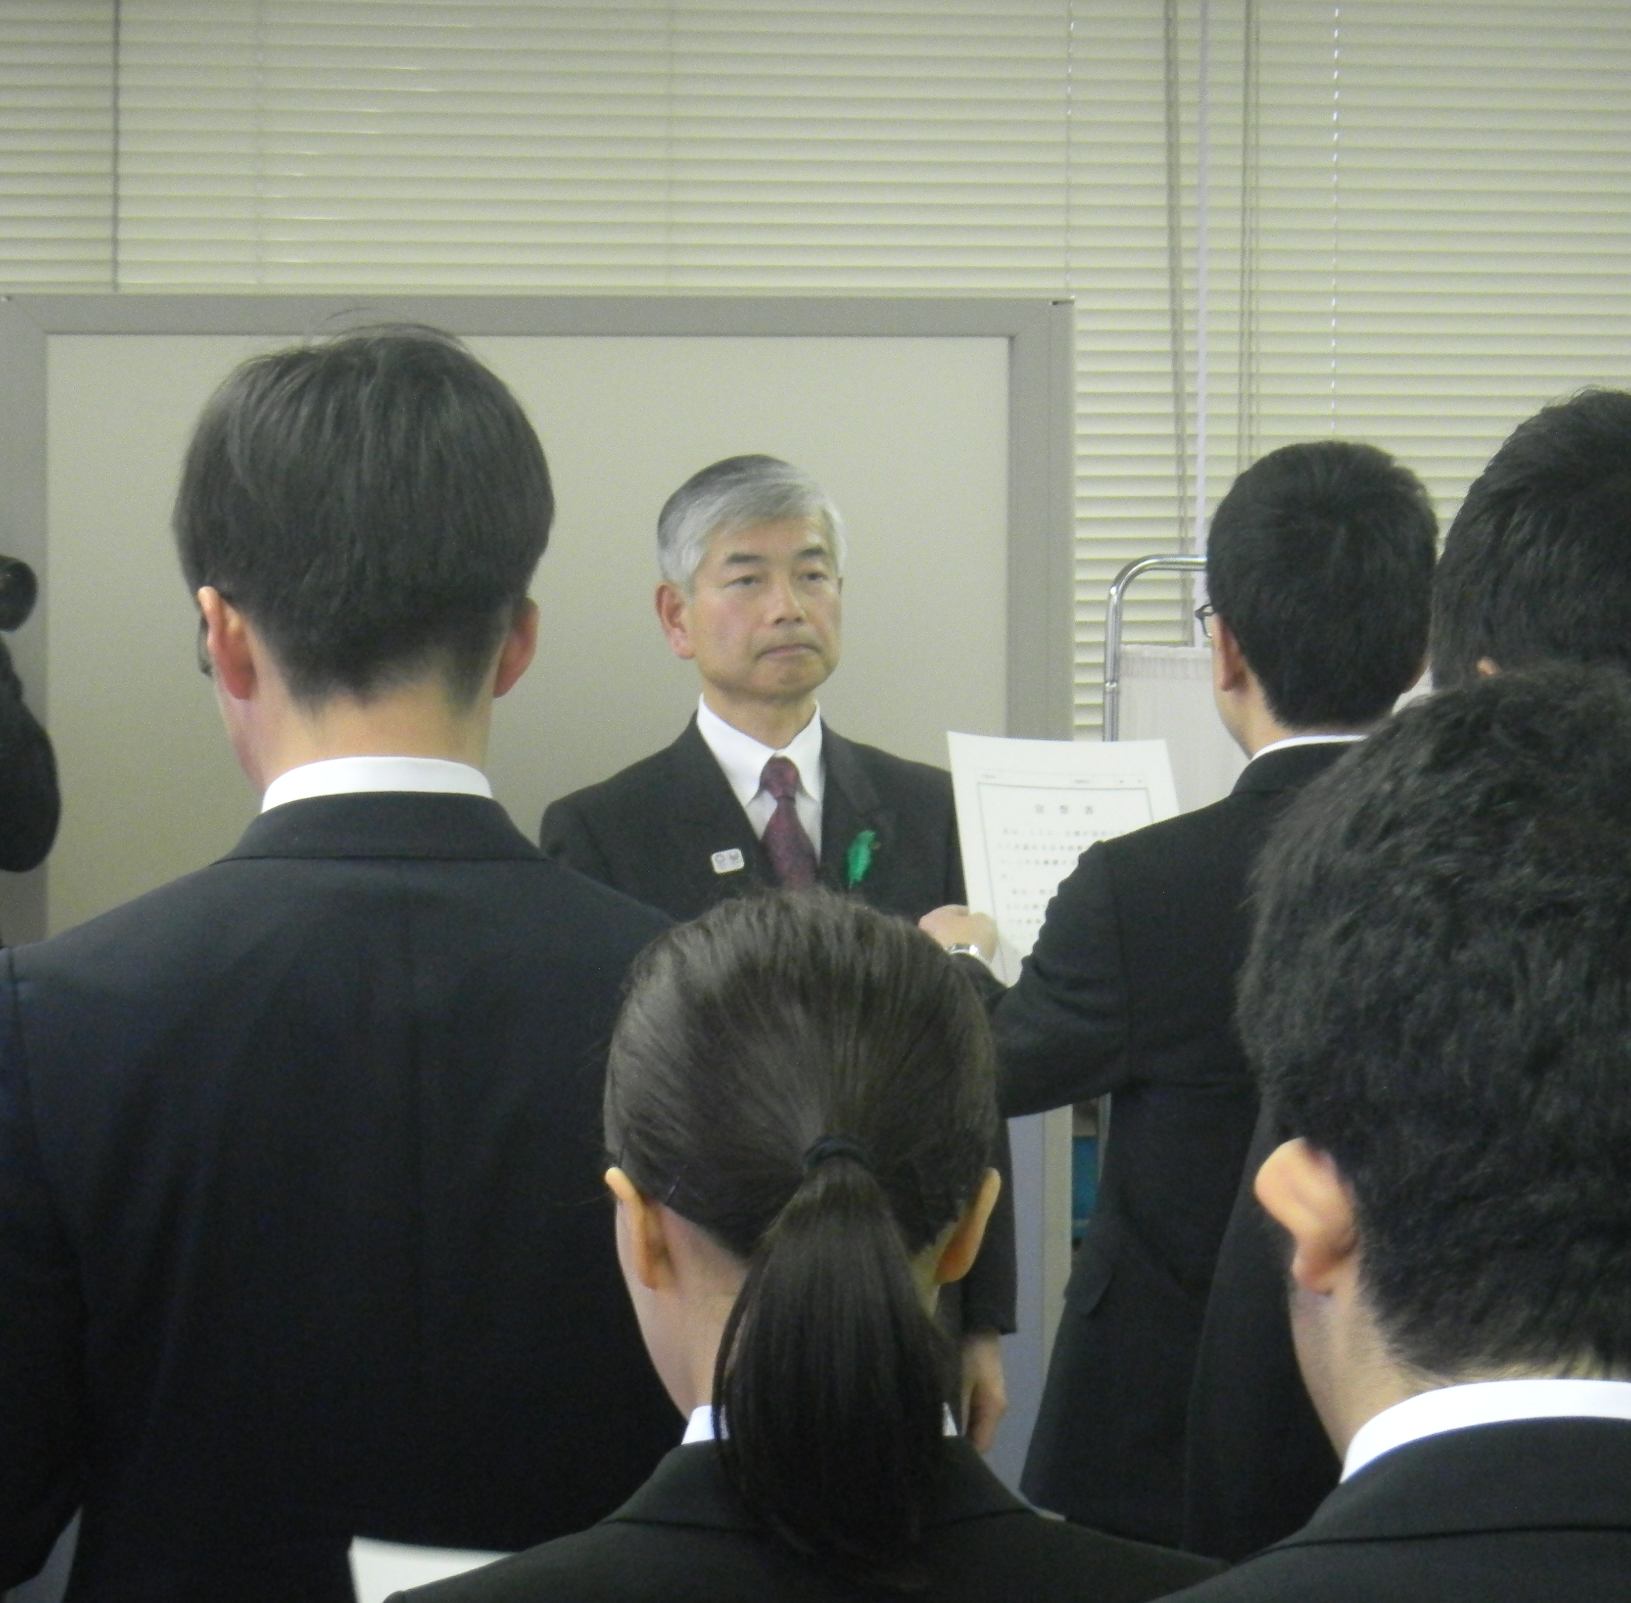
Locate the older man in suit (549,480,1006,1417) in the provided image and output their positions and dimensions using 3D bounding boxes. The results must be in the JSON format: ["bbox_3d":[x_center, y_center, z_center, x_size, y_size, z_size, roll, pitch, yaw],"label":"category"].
[{"bbox_3d":[-0.050,0.508,7.400,0.500,1.690,0.290,-1,3,-22],"label":"older man in suit"}]

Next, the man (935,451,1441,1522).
[{"bbox_3d":[0.370,0.550,6.550,0.540,1.710,0.520,-1,3,-29],"label":"man"}]

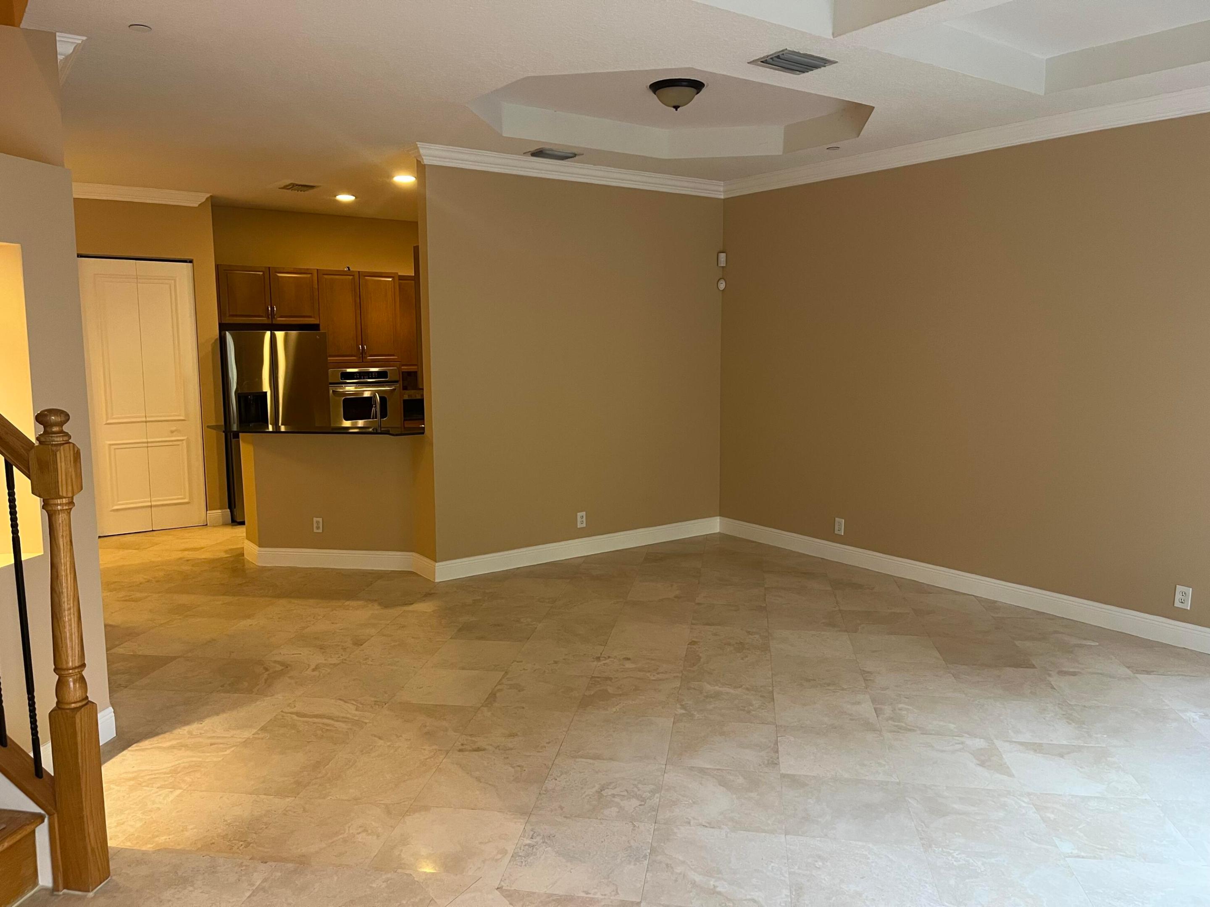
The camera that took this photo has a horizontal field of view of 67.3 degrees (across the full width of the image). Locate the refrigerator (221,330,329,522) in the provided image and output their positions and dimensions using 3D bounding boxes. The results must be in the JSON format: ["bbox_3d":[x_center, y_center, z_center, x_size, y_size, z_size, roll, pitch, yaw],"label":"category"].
[{"bbox_3d":[-3.276,-0.294,8.867,0.915,1.770,0.860,-6,9,-36],"label":"refrigerator"}]

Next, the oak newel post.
[{"bbox_3d":[-1.642,0.620,2.796,0.088,1.512,0.088,1,7,9],"label":"oak newel post"}]

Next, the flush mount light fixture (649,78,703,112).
[{"bbox_3d":[0.425,-2.080,5.325,0.325,0.140,0.325,0,7,0],"label":"flush mount light fixture"}]

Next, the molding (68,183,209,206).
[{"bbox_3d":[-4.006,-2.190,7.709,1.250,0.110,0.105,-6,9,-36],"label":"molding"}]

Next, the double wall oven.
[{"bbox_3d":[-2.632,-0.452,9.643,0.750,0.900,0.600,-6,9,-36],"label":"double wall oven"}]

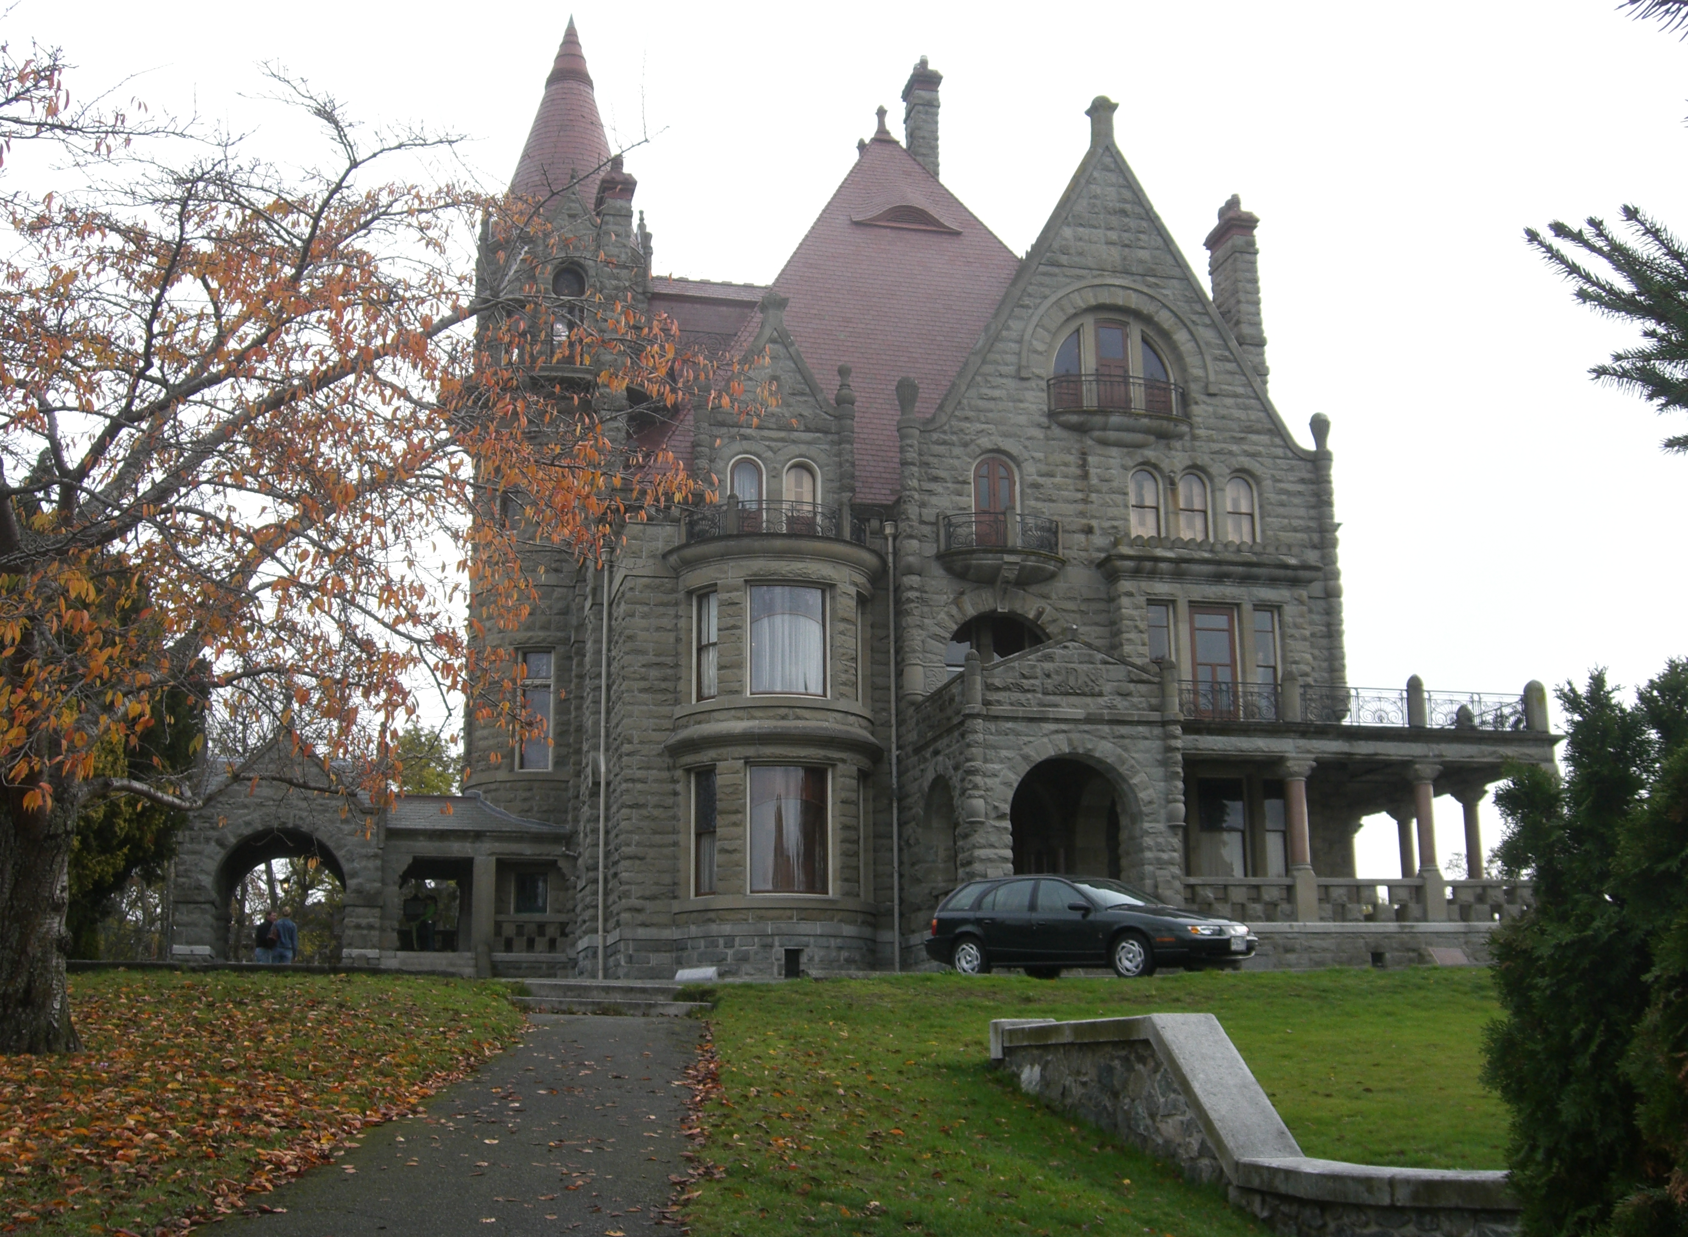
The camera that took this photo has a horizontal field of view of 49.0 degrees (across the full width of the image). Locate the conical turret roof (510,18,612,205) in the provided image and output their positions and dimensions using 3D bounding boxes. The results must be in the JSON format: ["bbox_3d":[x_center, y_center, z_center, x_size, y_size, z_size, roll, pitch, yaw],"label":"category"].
[{"bbox_3d":[-7.525,-13.851,50.560,2.978,5.634,2.978,3,-13,-14],"label":"conical turret roof"}]

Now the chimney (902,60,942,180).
[{"bbox_3d":[2.491,-15.635,58.908,0.934,4.229,1.250,3,-13,-14],"label":"chimney"}]

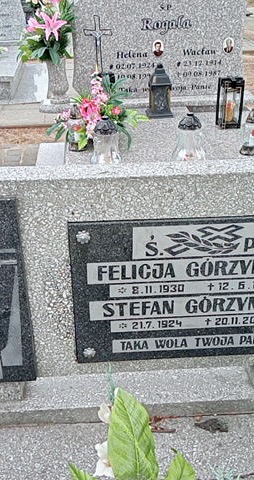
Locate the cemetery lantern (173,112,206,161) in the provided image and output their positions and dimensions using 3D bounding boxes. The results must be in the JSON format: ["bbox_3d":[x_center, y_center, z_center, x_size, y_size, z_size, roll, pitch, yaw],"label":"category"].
[{"bbox_3d":[0.324,-0.523,2.669,0.158,0.260,0.158,-2,29,-4],"label":"cemetery lantern"}]

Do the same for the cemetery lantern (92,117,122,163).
[{"bbox_3d":[-0.107,-0.499,2.631,0.158,0.260,0.158,-2,29,-4],"label":"cemetery lantern"}]

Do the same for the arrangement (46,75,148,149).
[{"bbox_3d":[-0.163,-0.719,2.842,0.490,0.390,0.330,-2,29,-3],"label":"arrangement"}]

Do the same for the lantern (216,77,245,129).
[{"bbox_3d":[0.640,-0.849,3.217,0.105,0.295,0.105,-6,29,-11],"label":"lantern"}]

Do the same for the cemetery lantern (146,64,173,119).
[{"bbox_3d":[0.217,-0.977,3.391,0.180,0.315,0.170,-2,29,-3],"label":"cemetery lantern"}]

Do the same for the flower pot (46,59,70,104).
[{"bbox_3d":[-0.492,-1.127,3.662,0.160,0.315,0.160,-2,29,-3],"label":"flower pot"}]

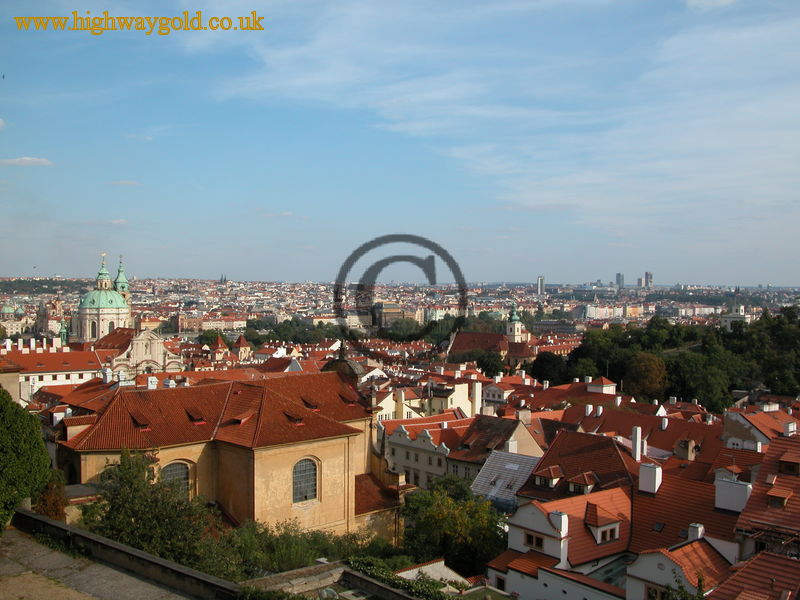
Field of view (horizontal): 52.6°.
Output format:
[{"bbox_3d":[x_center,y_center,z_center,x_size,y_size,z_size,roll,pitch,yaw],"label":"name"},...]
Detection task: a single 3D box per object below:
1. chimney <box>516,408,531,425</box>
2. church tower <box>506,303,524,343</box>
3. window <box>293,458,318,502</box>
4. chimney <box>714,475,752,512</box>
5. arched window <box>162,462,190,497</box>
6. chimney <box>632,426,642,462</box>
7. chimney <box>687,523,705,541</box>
[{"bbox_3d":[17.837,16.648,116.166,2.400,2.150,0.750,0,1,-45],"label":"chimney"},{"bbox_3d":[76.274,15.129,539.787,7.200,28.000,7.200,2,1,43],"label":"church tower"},{"bbox_3d":[-10.748,20.563,92.000,0.400,4.900,3.500,2,1,43],"label":"window"},{"bbox_3d":[25.000,14.644,60.598,2.400,2.050,0.850,2,1,41],"label":"chimney"},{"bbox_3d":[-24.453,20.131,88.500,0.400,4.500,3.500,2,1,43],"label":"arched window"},{"bbox_3d":[25.505,15.511,87.046,0.580,3.750,0.900,2,1,41],"label":"chimney"},{"bbox_3d":[20.417,15.883,55.640,0.720,1.000,0.950,2,1,41],"label":"chimney"}]

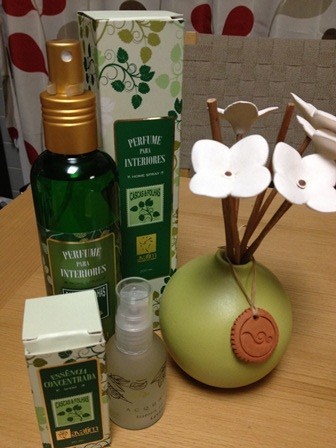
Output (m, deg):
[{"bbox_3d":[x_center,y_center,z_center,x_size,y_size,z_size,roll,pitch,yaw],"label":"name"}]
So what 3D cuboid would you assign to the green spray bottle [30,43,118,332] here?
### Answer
[{"bbox_3d":[-0.049,0.005,0.254,0.045,0.203,0.045,-8,30,-17],"label":"green spray bottle"}]

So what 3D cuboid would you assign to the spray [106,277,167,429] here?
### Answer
[{"bbox_3d":[-0.018,0.071,0.256,0.035,0.087,0.035,1,29,-1],"label":"spray"}]

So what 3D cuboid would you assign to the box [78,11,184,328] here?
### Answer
[{"bbox_3d":[-0.024,-0.022,0.299,0.047,0.209,0.047,-9,31,-18],"label":"box"}]

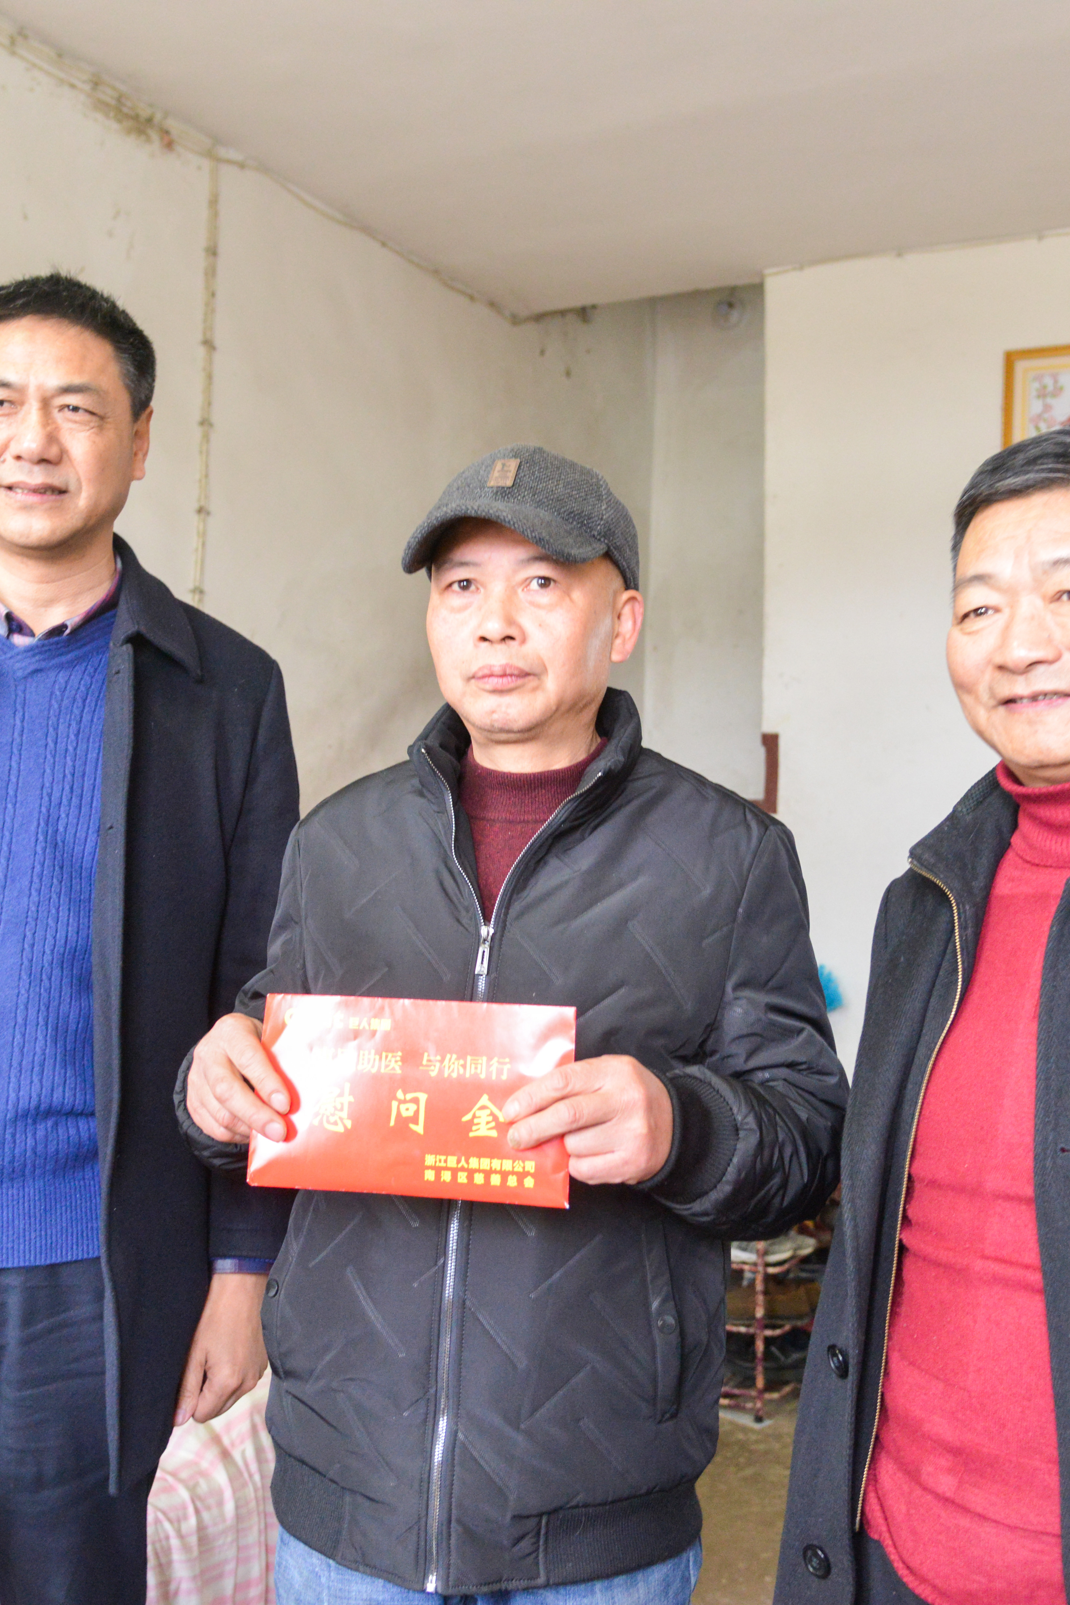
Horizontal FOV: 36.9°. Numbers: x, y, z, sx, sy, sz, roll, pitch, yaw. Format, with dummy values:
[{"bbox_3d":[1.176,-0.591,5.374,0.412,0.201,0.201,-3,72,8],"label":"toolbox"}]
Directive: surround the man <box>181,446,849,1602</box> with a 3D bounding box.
[{"bbox_3d":[-0.036,0.520,1.338,0.580,1.650,0.460,1,-1,15],"label":"man"}]

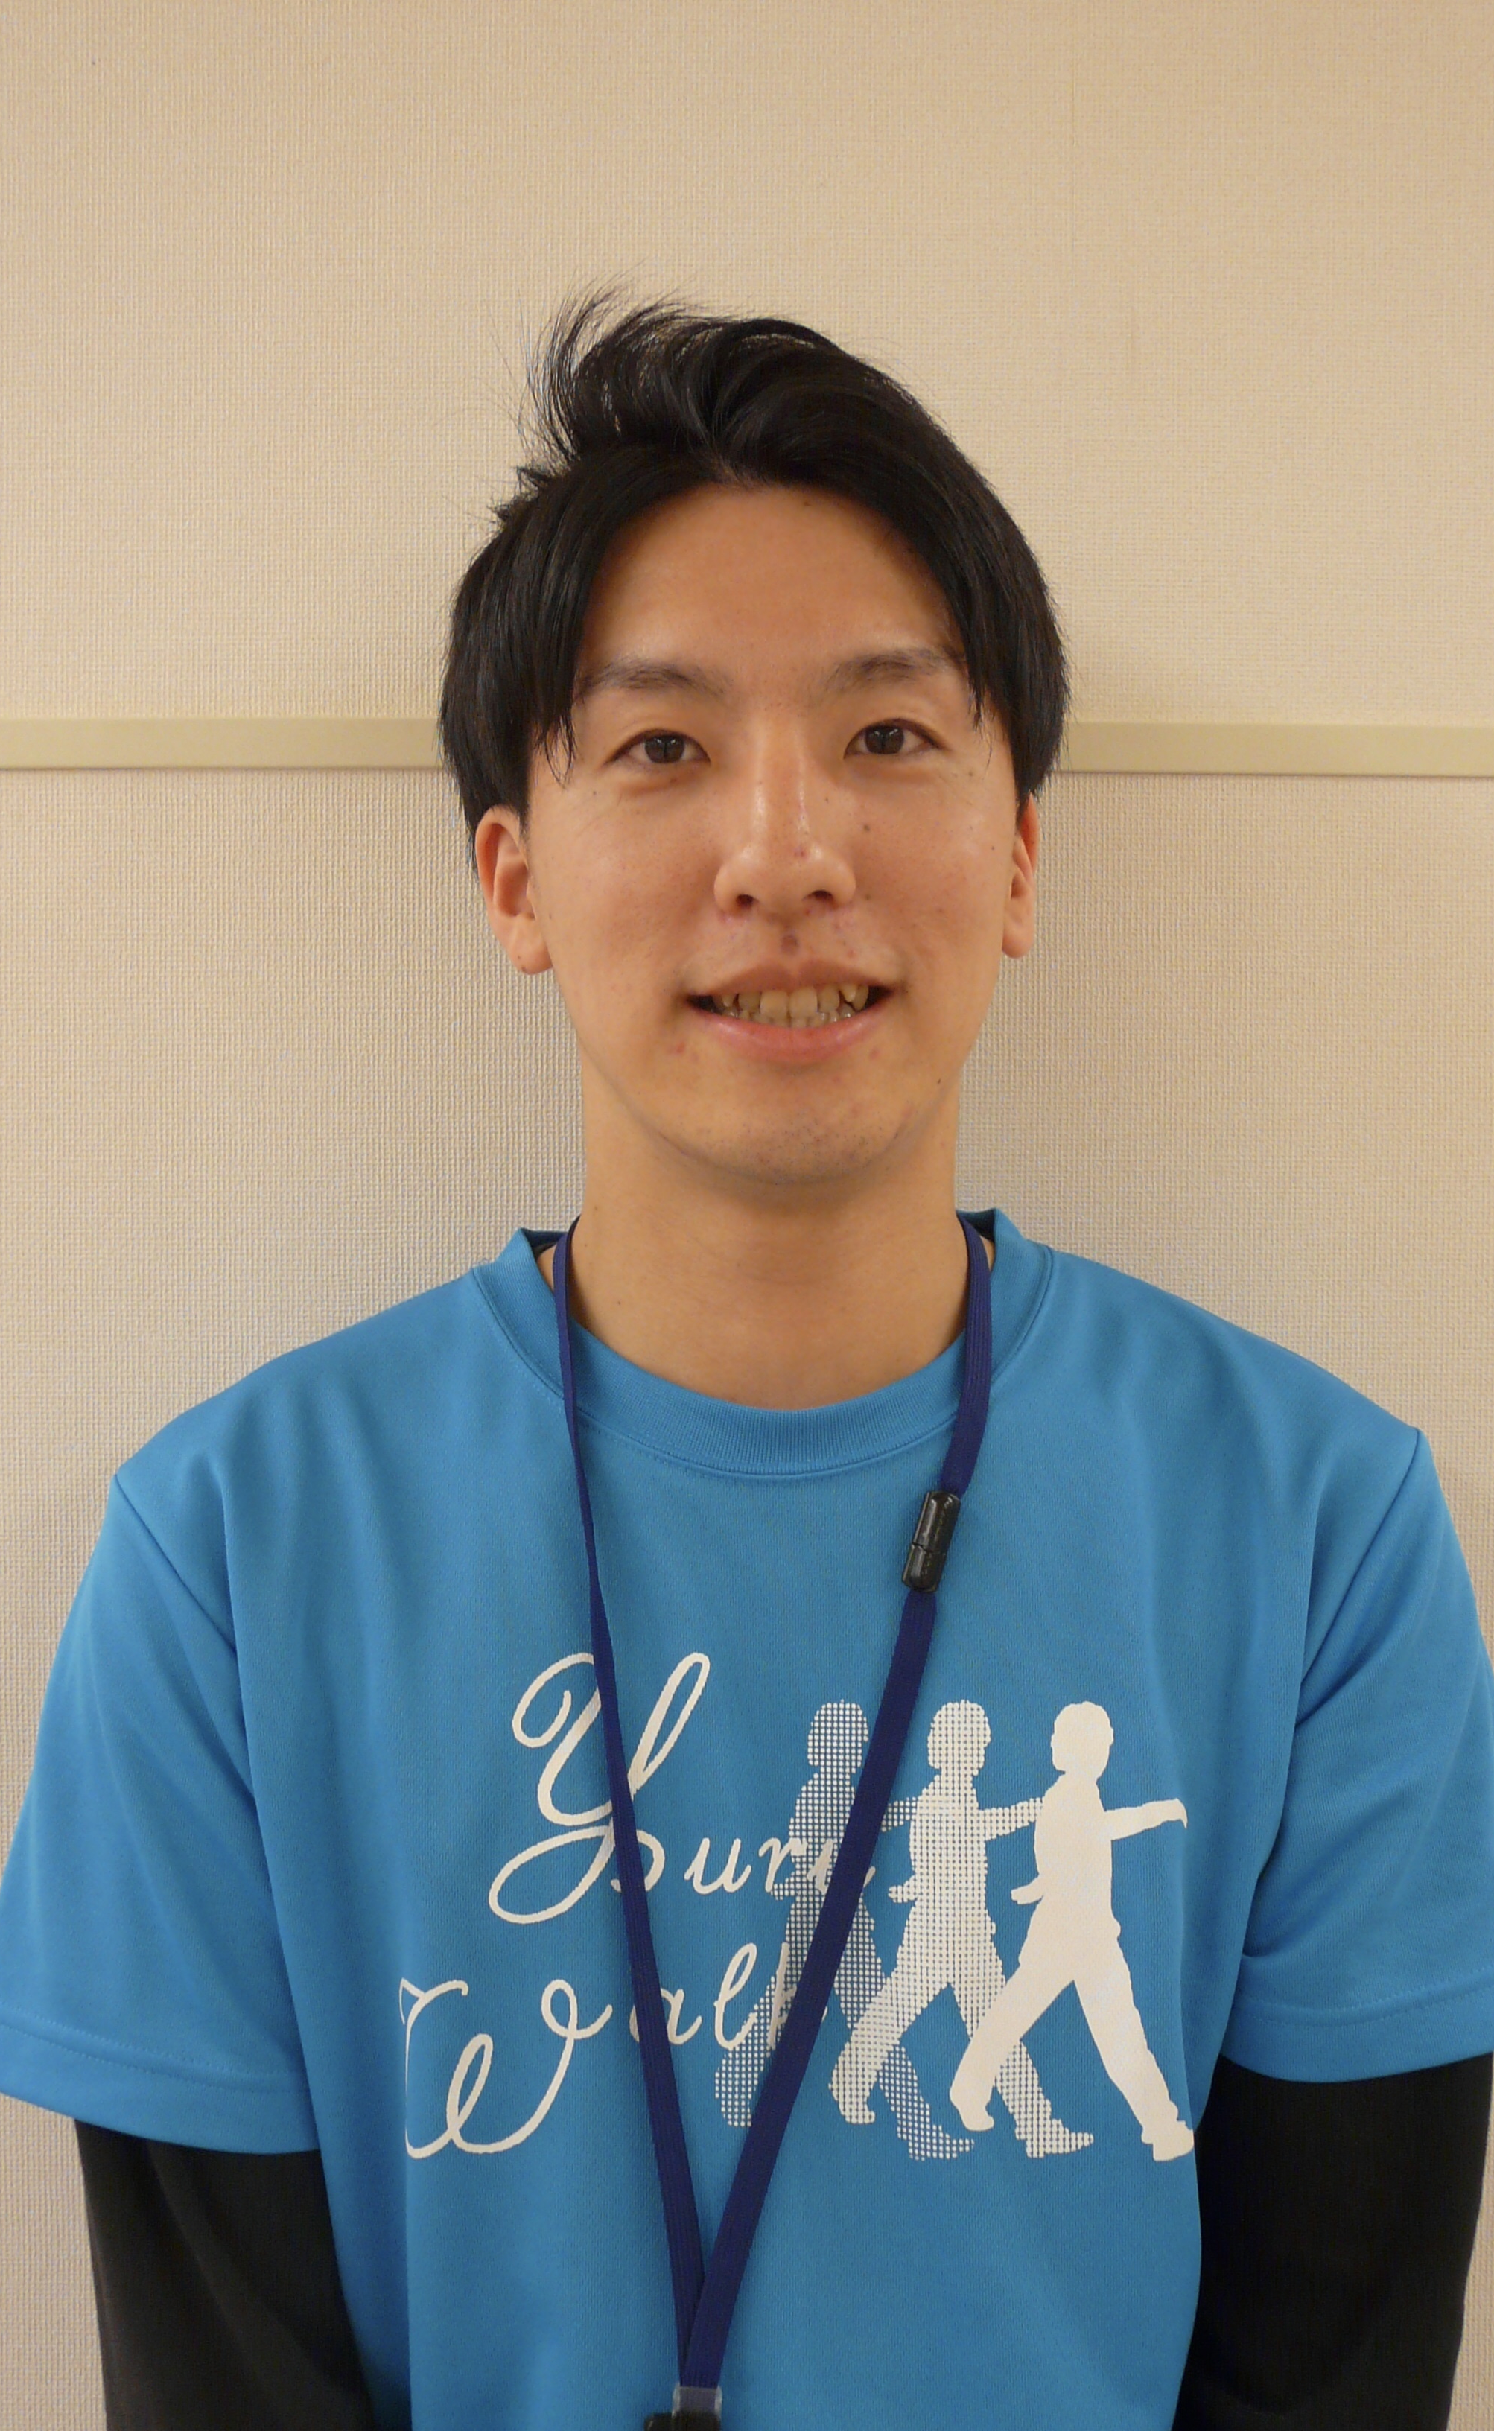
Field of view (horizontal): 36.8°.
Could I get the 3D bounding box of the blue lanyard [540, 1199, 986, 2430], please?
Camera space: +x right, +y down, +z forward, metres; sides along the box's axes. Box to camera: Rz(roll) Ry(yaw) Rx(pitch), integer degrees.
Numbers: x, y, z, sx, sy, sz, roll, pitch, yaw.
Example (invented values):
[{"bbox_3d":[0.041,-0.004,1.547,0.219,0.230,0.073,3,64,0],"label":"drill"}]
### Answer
[{"bbox_3d":[0.008,0.185,0.740,0.148,0.395,0.140,0,1,-2],"label":"blue lanyard"}]

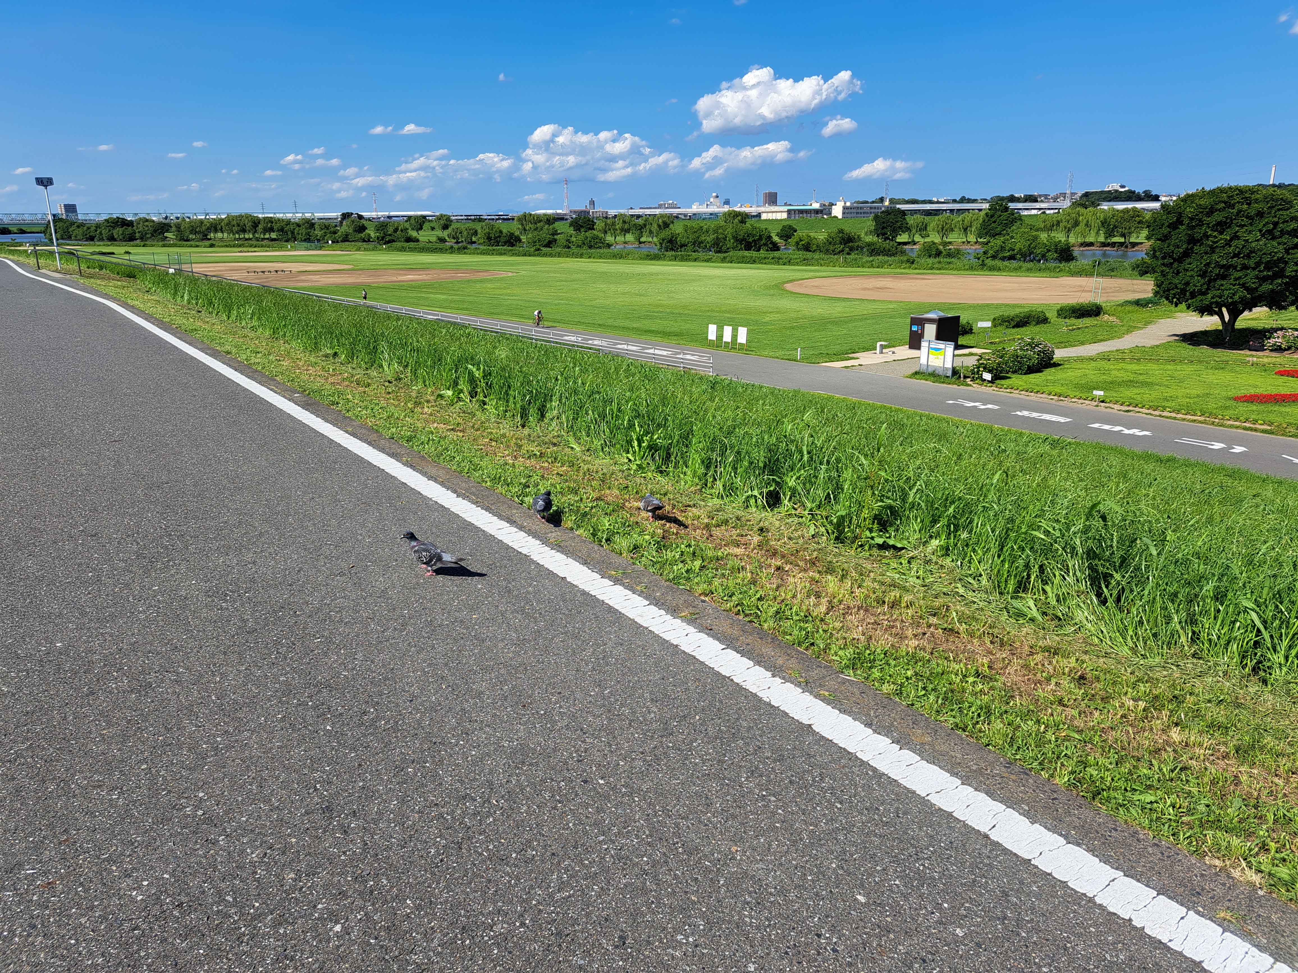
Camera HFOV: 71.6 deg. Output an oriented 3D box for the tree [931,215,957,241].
[{"bbox_3d":[123.931,-108.064,377.144,10.760,10.740,10.760,5,17,17],"label":"tree"}]

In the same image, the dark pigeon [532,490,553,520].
[{"bbox_3d":[-0.590,0.102,5.087,0.125,0.185,0.280,1,17,4],"label":"dark pigeon"}]

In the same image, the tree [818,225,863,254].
[{"bbox_3d":[50.588,-64.317,236.439,11.170,8.230,11.170,3,17,11],"label":"tree"}]

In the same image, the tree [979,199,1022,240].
[{"bbox_3d":[146.493,-110.322,373.403,17.660,17.070,17.660,6,18,20],"label":"tree"}]

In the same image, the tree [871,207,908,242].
[{"bbox_3d":[101.124,-109.364,375.973,14.870,14.030,14.870,4,17,14],"label":"tree"}]

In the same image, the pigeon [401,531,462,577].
[{"bbox_3d":[-1.029,0.311,4.304,0.310,0.230,0.120,1,16,3],"label":"pigeon"}]

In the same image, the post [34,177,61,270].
[{"bbox_3d":[-22.018,-9.673,33.163,0.700,3.260,0.120,-10,19,-31],"label":"post"}]

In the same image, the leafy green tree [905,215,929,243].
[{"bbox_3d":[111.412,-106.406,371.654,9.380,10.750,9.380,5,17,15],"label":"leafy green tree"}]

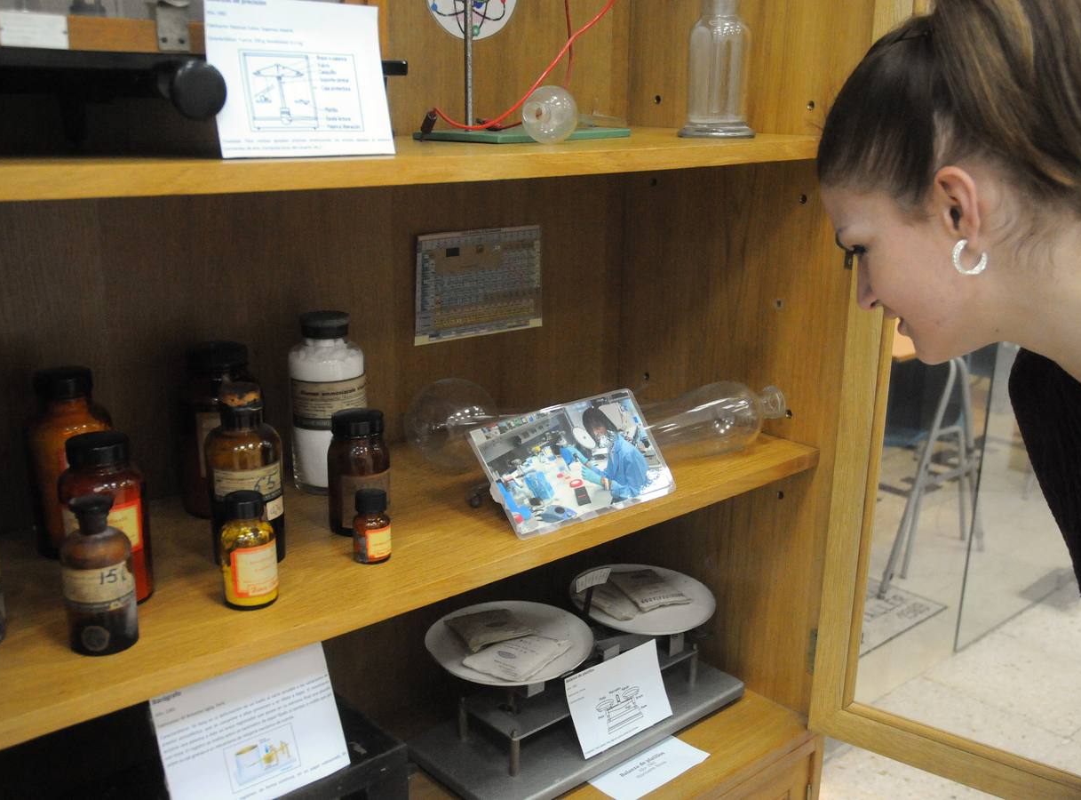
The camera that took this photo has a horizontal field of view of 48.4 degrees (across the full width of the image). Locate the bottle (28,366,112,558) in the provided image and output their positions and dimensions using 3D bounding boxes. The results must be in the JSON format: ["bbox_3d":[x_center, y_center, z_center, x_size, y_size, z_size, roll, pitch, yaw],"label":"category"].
[{"bbox_3d":[-0.406,0.053,1.033,0.061,0.159,0.061,11,18,31],"label":"bottle"}]

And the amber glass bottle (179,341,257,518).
[{"bbox_3d":[-0.306,0.027,1.139,0.067,0.159,0.067,-4,16,-20],"label":"amber glass bottle"}]

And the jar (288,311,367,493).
[{"bbox_3d":[-0.215,0.001,1.215,0.074,0.175,0.074,-6,17,-24],"label":"jar"}]

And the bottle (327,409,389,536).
[{"bbox_3d":[-0.169,0.066,1.111,0.056,0.106,0.056,1,15,0],"label":"bottle"}]

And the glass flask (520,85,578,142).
[{"bbox_3d":[0.007,-0.268,1.133,0.054,0.054,0.069,6,16,17],"label":"glass flask"}]

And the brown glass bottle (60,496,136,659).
[{"bbox_3d":[-0.322,0.125,0.873,0.049,0.110,0.049,-6,17,-26],"label":"brown glass bottle"}]

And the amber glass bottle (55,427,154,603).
[{"bbox_3d":[-0.346,0.093,0.955,0.066,0.127,0.066,-3,16,-15],"label":"amber glass bottle"}]

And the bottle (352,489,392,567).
[{"bbox_3d":[-0.147,0.109,1.044,0.033,0.059,0.033,1,15,0],"label":"bottle"}]

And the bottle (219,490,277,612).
[{"bbox_3d":[-0.232,0.117,0.952,0.043,0.087,0.043,-7,17,-28],"label":"bottle"}]

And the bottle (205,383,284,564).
[{"bbox_3d":[-0.253,0.064,1.024,0.062,0.152,0.062,-2,16,-14],"label":"bottle"}]

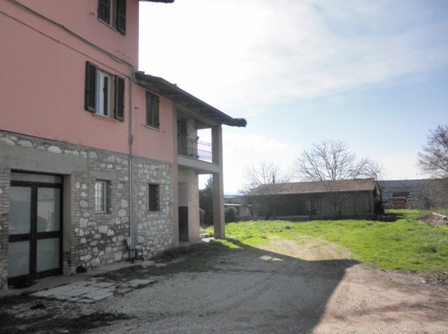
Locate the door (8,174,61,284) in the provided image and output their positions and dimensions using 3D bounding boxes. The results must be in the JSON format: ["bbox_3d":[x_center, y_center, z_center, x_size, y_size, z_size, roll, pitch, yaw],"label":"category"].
[{"bbox_3d":[-4.583,1.439,8.805,0.100,2.540,1.620,-5,-7,23],"label":"door"}]

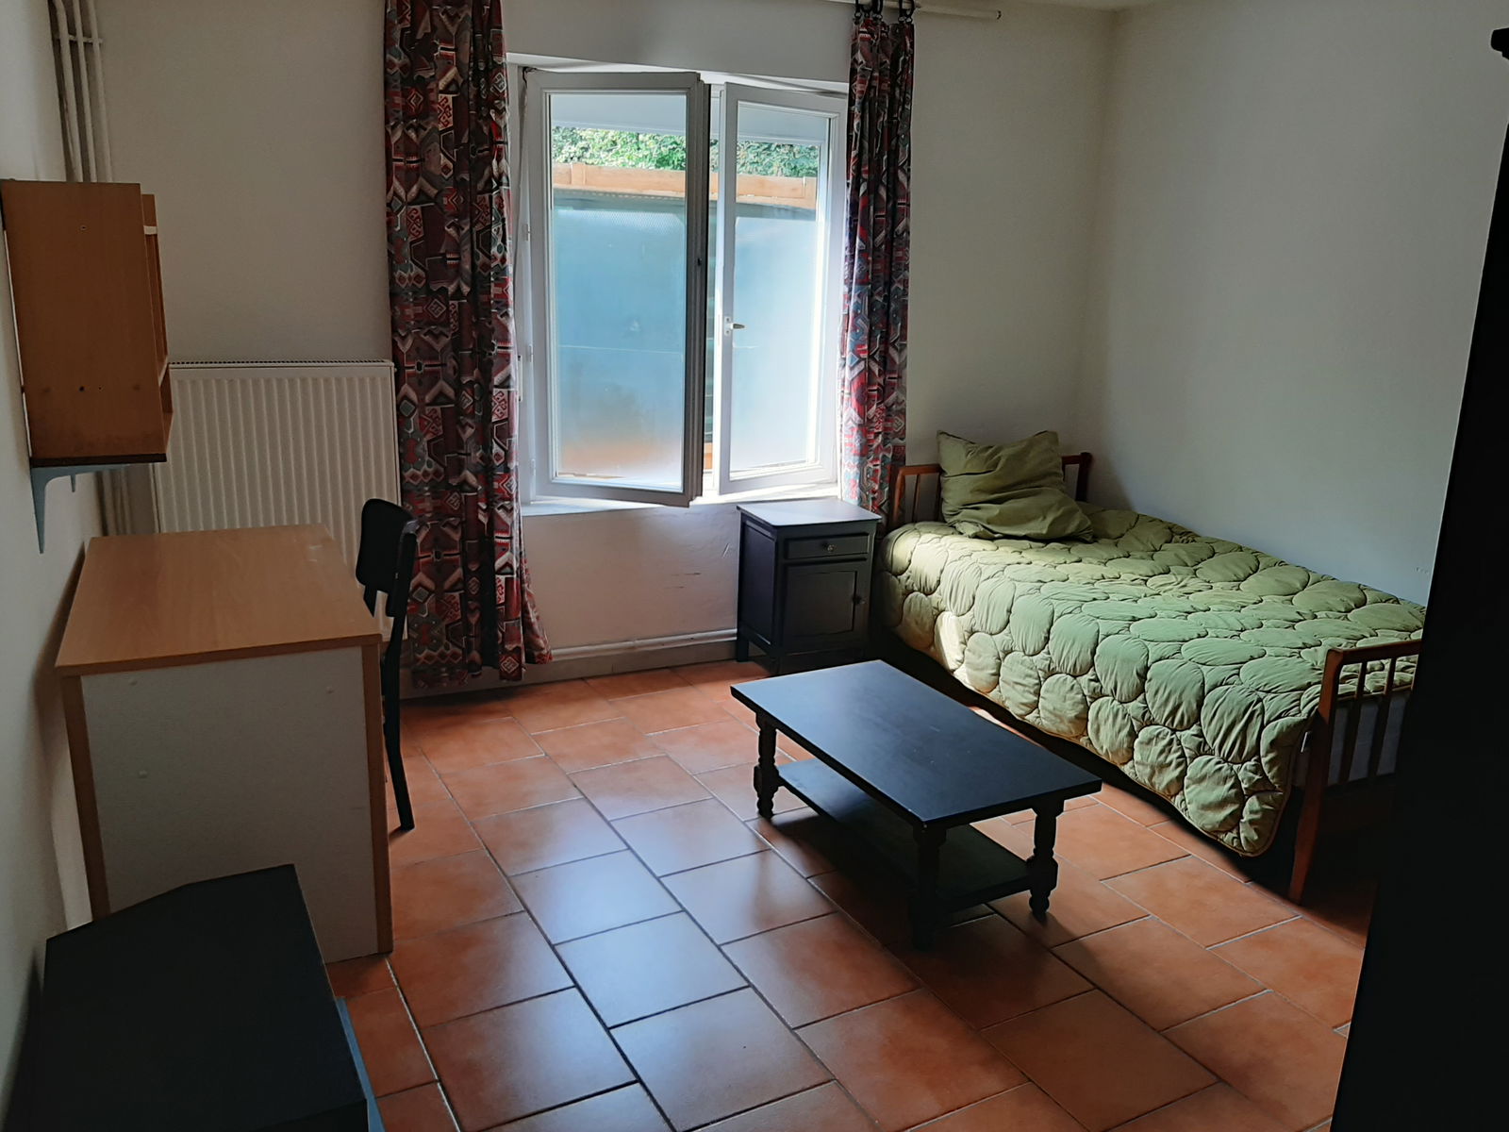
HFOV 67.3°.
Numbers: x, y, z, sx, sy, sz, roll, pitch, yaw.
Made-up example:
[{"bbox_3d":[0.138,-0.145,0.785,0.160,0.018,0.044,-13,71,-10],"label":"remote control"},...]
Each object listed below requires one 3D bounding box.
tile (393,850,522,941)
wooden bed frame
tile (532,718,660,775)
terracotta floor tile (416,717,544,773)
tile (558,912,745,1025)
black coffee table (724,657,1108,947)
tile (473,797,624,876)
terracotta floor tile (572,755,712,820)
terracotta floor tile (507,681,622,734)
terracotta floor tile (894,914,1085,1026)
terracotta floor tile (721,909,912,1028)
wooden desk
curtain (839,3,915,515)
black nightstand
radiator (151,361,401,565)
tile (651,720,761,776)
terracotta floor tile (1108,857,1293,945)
[{"bbox_3d":[-0.769,0.802,2.760,0.332,0.010,0.327,-7,17,-29],"label":"tile"},{"bbox_3d":[1.401,0.193,3.859,0.993,0.776,2.102,-4,15,-23],"label":"wooden bed frame"},{"bbox_3d":[-0.501,0.580,3.632,0.332,0.010,0.327,-7,17,-29],"label":"tile"},{"bbox_3d":[-0.881,0.578,3.636,0.332,0.012,0.332,-6,16,-28],"label":"terracotta floor tile"},{"bbox_3d":[-0.233,0.886,2.502,0.332,0.010,0.327,-7,17,-29],"label":"tile"},{"bbox_3d":[0.365,0.596,2.944,0.508,0.374,0.905,-6,16,-28],"label":"black coffee table"},{"bbox_3d":[-0.555,0.730,3.058,0.332,0.010,0.327,-7,17,-29],"label":"tile"},{"bbox_3d":[-0.340,0.658,3.354,0.332,0.010,0.327,-7,17,-29],"label":"terracotta floor tile"},{"bbox_3d":[-0.687,0.510,4.003,0.335,0.010,0.335,-6,16,-28],"label":"terracotta floor tile"},{"bbox_3d":[0.526,0.911,2.571,0.335,0.010,0.335,-6,16,-28],"label":"terracotta floor tile"},{"bbox_3d":[0.144,0.904,2.556,0.335,0.010,0.335,-6,16,-28],"label":"terracotta floor tile"},{"bbox_3d":[-1.284,0.393,2.777,0.575,0.740,1.095,-5,16,-26],"label":"wooden desk"},{"bbox_3d":[0.477,-0.884,4.399,0.270,2.340,0.120,-5,16,-25],"label":"curtain"},{"bbox_3d":[0.192,0.098,4.300,0.434,0.622,0.349,-5,16,-23],"label":"black nightstand"},{"bbox_3d":[-1.492,-0.169,3.590,0.712,0.922,0.102,-5,16,-25],"label":"radiator"},{"bbox_3d":[-0.122,0.593,3.678,0.332,0.012,0.332,-6,16,-28],"label":"tile"},{"bbox_3d":[1.115,0.837,2.843,0.332,0.010,0.327,-7,17,-29],"label":"terracotta floor tile"}]

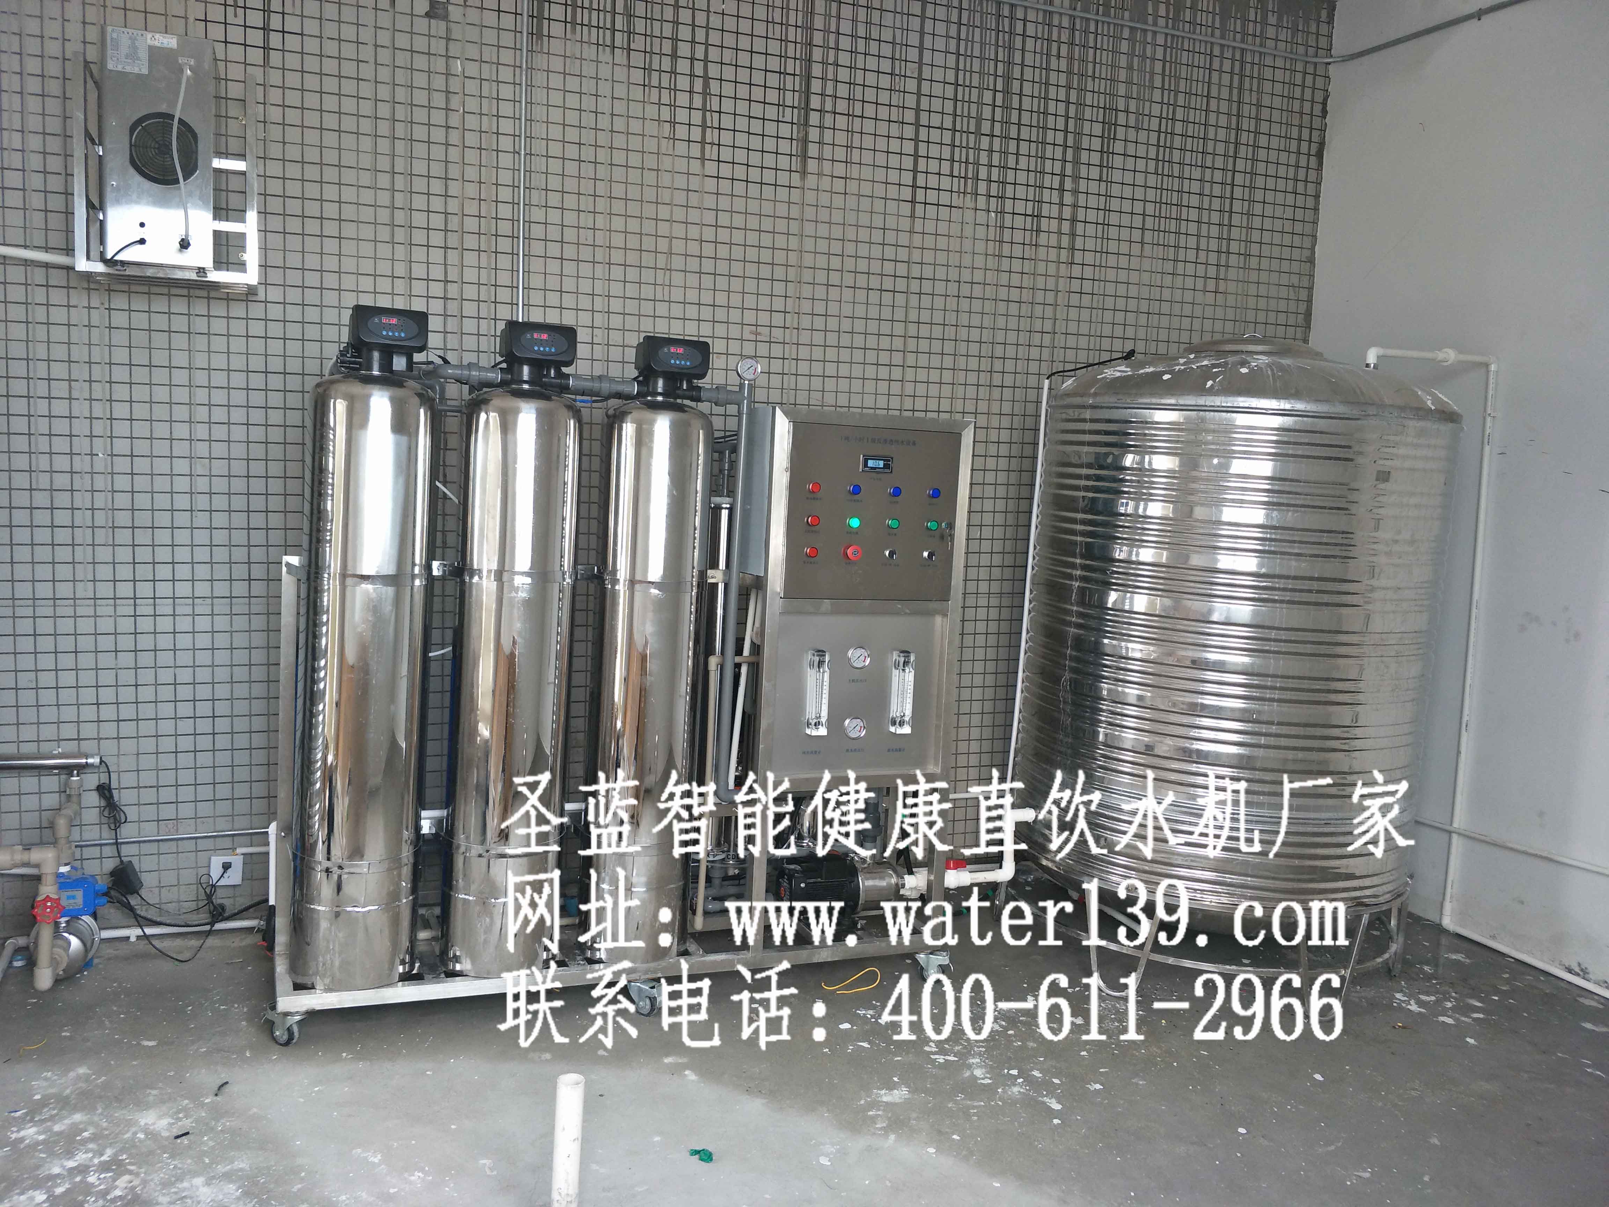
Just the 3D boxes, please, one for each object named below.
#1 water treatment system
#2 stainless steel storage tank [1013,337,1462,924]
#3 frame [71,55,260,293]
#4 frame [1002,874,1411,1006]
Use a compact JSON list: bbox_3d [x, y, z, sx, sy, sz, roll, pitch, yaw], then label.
[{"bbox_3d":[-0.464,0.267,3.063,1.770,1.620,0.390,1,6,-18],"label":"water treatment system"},{"bbox_3d":[1.303,0.030,3.505,1.170,1.700,1.170,1,6,-18],"label":"stainless steel storage tank"},{"bbox_3d":[-1.732,-1.151,3.060,0.425,0.535,0.280,-1,7,-23],"label":"frame"},{"bbox_3d":[1.252,0.925,3.600,1.160,0.310,1.160,1,6,-18],"label":"frame"}]

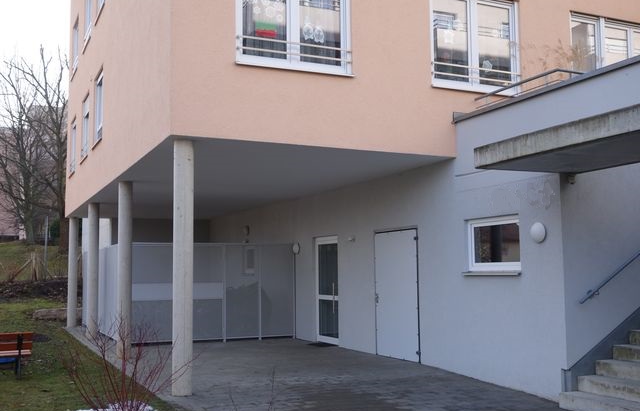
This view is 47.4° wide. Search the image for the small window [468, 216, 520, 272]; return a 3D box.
[{"bbox_3d":[2.398,0.531,9.887,0.100,0.725,1.135,2,-6,-24],"label":"small window"}]

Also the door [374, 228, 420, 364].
[{"bbox_3d":[1.304,1.465,12.123,0.070,2.137,1.402,2,-6,-24],"label":"door"}]

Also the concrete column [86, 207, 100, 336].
[{"bbox_3d":[-5.385,1.564,17.295,0.246,3.168,0.246,2,-6,-24],"label":"concrete column"}]

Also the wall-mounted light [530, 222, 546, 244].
[{"bbox_3d":[2.672,0.335,8.983,0.100,0.260,0.263,2,-6,-24],"label":"wall-mounted light"}]

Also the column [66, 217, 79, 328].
[{"bbox_3d":[-7.225,1.962,21.350,0.246,3.168,0.246,2,-6,-24],"label":"column"}]

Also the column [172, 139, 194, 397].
[{"bbox_3d":[-1.732,0.763,9.171,0.246,3.162,0.246,2,-6,-24],"label":"column"}]

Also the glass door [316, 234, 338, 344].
[{"bbox_3d":[0.204,1.701,14.652,0.090,2.105,1.116,2,-6,-24],"label":"glass door"}]

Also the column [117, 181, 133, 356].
[{"bbox_3d":[-3.547,1.156,13.239,0.246,3.150,0.246,2,-6,-24],"label":"column"}]

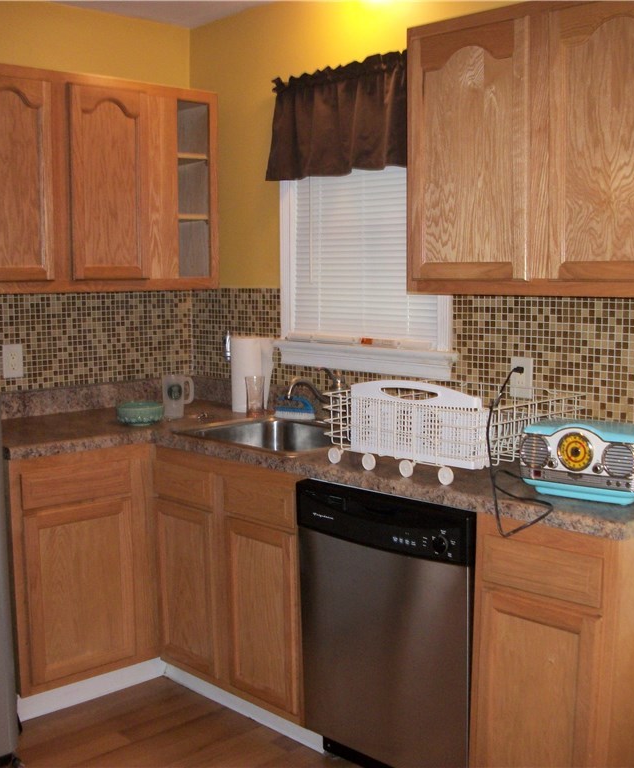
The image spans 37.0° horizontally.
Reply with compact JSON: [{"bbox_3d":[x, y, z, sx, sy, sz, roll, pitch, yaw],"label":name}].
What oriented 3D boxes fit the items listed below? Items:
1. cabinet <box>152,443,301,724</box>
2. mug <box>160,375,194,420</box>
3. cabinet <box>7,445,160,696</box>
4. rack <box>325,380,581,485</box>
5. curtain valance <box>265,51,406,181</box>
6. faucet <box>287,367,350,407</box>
[{"bbox_3d":[-0.082,0.573,3.161,0.594,0.745,0.717,-6,9,-43],"label":"cabinet"},{"bbox_3d":[-0.501,0.045,3.439,0.121,0.150,0.084,-1,6,-9],"label":"mug"},{"bbox_3d":[-0.932,0.560,3.254,0.506,0.745,0.594,-6,9,-43],"label":"cabinet"},{"bbox_3d":[0.381,0.106,2.577,0.515,0.223,0.525,-6,9,-43],"label":"rack"},{"bbox_3d":[0.130,-0.883,3.132,0.089,0.371,0.881,-6,9,-43],"label":"curtain valance"},{"bbox_3d":[0.004,0.049,3.170,0.287,0.203,0.099,-6,9,-43],"label":"faucet"}]

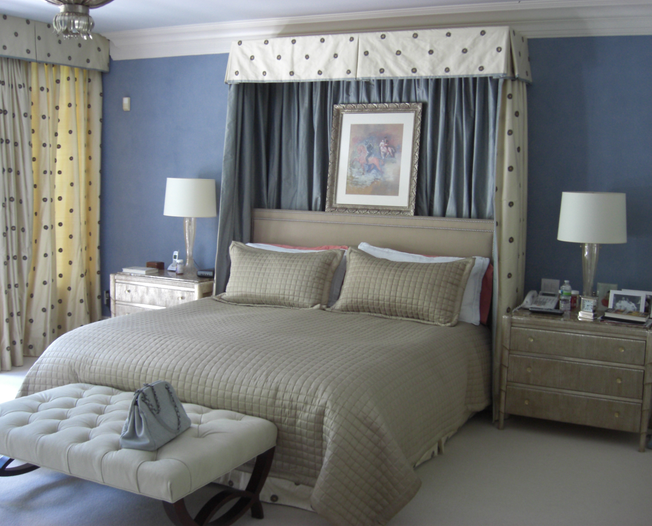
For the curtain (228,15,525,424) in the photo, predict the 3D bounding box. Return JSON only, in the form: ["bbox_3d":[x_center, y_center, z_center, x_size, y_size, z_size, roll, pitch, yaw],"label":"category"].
[{"bbox_3d":[0.283,-0.291,5.478,2.115,2.513,0.537,5,9,27],"label":"curtain"}]

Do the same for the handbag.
[{"bbox_3d":[-0.748,0.656,3.425,0.158,0.243,0.353,3,8,14],"label":"handbag"}]

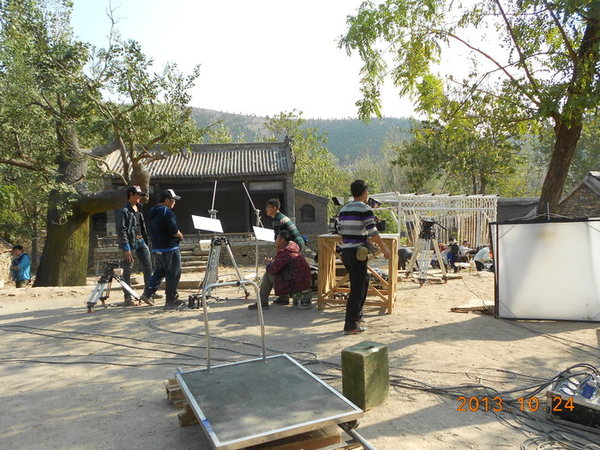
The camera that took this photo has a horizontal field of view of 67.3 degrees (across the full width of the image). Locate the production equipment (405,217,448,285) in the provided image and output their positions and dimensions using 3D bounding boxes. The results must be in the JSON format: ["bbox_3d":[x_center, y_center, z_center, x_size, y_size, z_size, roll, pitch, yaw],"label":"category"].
[{"bbox_3d":[2.447,0.458,8.717,0.760,1.240,0.740,-1,2,-6],"label":"production equipment"}]

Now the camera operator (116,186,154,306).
[{"bbox_3d":[-2.513,0.310,6.842,0.420,1.780,0.480,1,3,41],"label":"camera operator"}]

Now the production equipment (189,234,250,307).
[{"bbox_3d":[-1.199,0.678,6.826,0.850,1.020,0.800,-1,2,-11],"label":"production equipment"}]

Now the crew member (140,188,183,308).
[{"bbox_3d":[-2.045,0.336,6.683,0.480,1.730,0.500,-2,3,-40],"label":"crew member"}]

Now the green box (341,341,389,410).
[{"bbox_3d":[0.488,1.110,3.349,0.201,0.392,0.316,1,3,42],"label":"green box"}]

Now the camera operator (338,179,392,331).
[{"bbox_3d":[0.730,0.361,5.214,0.520,1.740,0.430,1,3,37],"label":"camera operator"}]

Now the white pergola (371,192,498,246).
[{"bbox_3d":[4.164,-0.083,13.946,3.300,1.880,2.300,-1,2,-14],"label":"white pergola"}]

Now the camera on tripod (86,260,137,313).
[{"bbox_3d":[-2.750,0.873,6.583,0.700,0.680,0.650,-1,2,-6],"label":"camera on tripod"}]

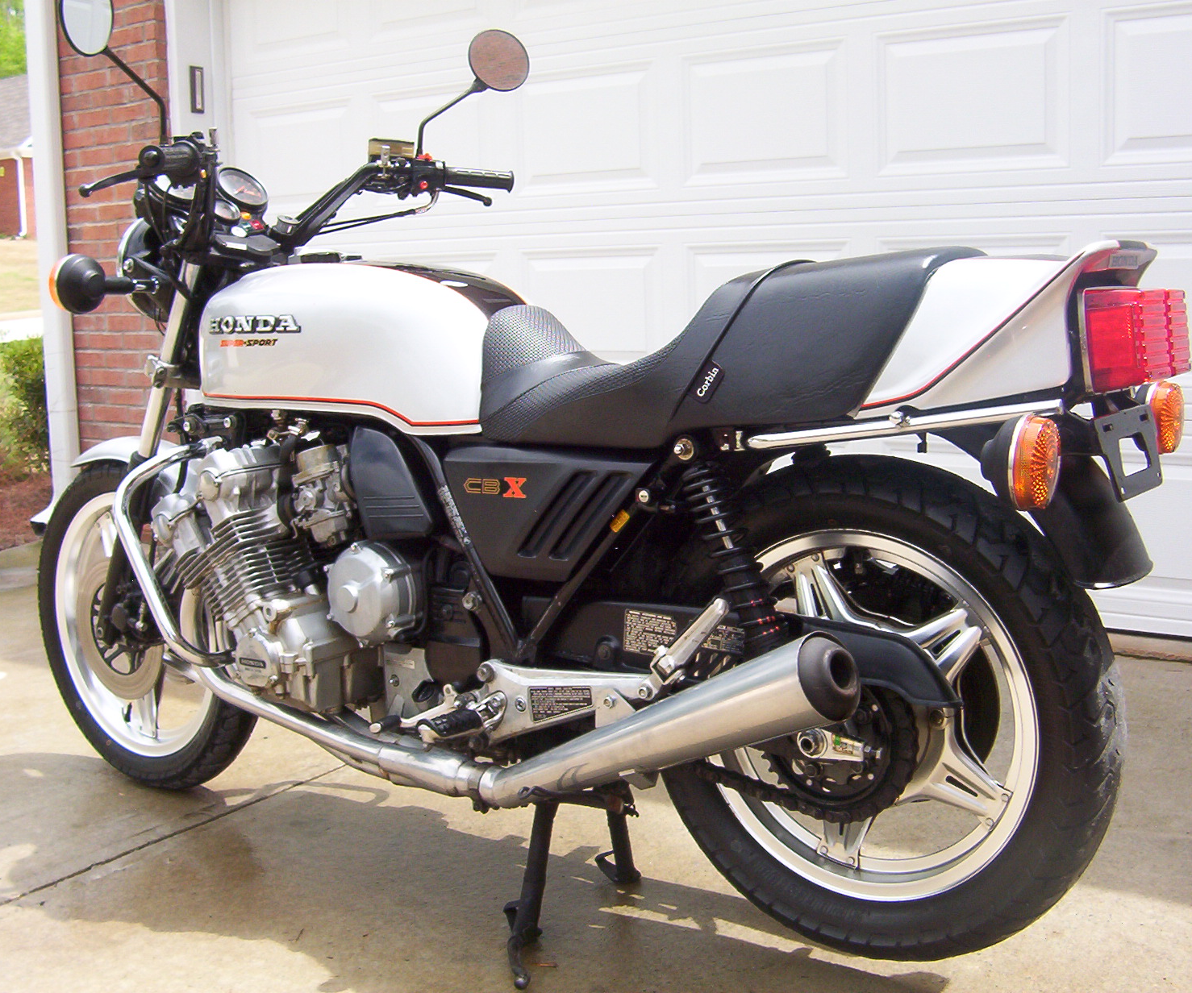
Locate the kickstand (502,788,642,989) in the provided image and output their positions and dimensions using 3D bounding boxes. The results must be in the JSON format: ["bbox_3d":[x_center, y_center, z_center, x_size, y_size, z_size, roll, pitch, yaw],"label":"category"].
[{"bbox_3d":[-0.052,0.533,2.035,0.140,0.235,0.400,2,9,35],"label":"kickstand"}]

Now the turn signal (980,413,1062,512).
[{"bbox_3d":[0.419,-0.033,1.357,0.085,0.100,0.100,2,9,35],"label":"turn signal"}]

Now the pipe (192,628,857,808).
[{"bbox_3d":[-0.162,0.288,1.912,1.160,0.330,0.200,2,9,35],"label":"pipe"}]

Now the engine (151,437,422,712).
[{"bbox_3d":[-0.329,0.097,2.233,0.540,0.450,0.580,2,9,35],"label":"engine"}]

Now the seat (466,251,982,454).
[{"bbox_3d":[0.183,-0.190,1.823,0.700,0.232,0.280,2,9,35],"label":"seat"}]

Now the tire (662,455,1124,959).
[{"bbox_3d":[0.346,0.278,1.785,0.667,0.667,0.130,2,9,35],"label":"tire"}]

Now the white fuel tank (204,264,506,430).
[{"bbox_3d":[-0.324,-0.242,2.174,0.610,0.268,0.320,2,9,35],"label":"white fuel tank"}]

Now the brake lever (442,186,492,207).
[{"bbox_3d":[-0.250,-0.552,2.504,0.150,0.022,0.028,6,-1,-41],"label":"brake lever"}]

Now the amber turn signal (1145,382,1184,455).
[{"bbox_3d":[0.714,-0.101,1.781,0.085,0.100,0.100,2,9,35],"label":"amber turn signal"}]

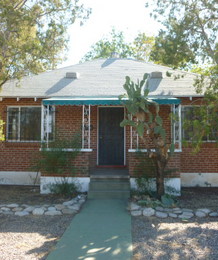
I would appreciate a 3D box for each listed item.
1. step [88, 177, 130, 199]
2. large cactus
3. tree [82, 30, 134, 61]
[{"bbox_3d":[0.015,1.630,8.500,1.170,0.540,0.600,0,-2,3],"label":"step"},{"bbox_3d":[1.065,0.160,8.300,1.480,3.420,1.250,0,-2,3],"label":"large cactus"},{"bbox_3d":[-0.038,-2.681,23.108,5.600,10.119,5.400,0,-2,3],"label":"tree"}]

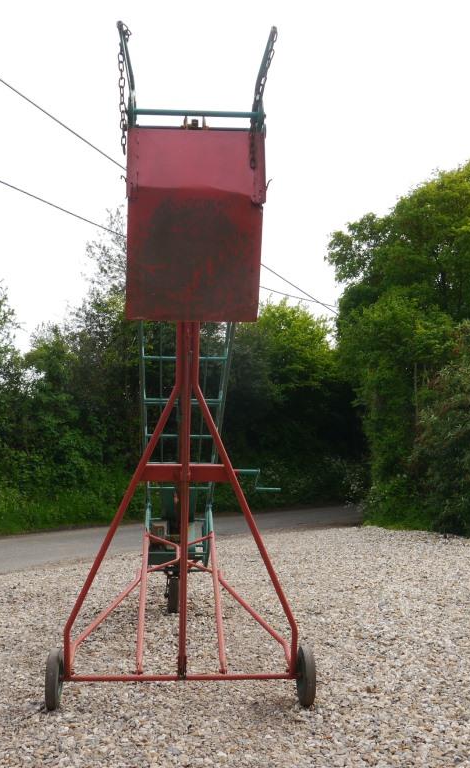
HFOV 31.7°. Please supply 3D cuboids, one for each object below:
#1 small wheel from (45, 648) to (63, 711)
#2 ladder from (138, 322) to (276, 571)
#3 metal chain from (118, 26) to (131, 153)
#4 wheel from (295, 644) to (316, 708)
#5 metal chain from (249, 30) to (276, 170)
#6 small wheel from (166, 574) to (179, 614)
[{"bbox_3d":[-1.059,1.737,4.860,0.075,0.350,0.350,0,-5,-4],"label":"small wheel"},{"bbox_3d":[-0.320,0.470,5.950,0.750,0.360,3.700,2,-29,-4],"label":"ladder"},{"bbox_3d":[-0.407,-1.084,3.050,0.055,0.490,0.090,0,-5,-4],"label":"metal chain"},{"bbox_3d":[0.420,1.740,4.920,0.075,0.350,0.350,0,-5,-4],"label":"wheel"},{"bbox_3d":[0.101,-1.044,3.050,0.100,0.520,0.160,0,-5,-4],"label":"metal chain"},{"bbox_3d":[-0.555,1.945,7.600,0.085,0.325,0.325,0,-5,-4],"label":"small wheel"}]

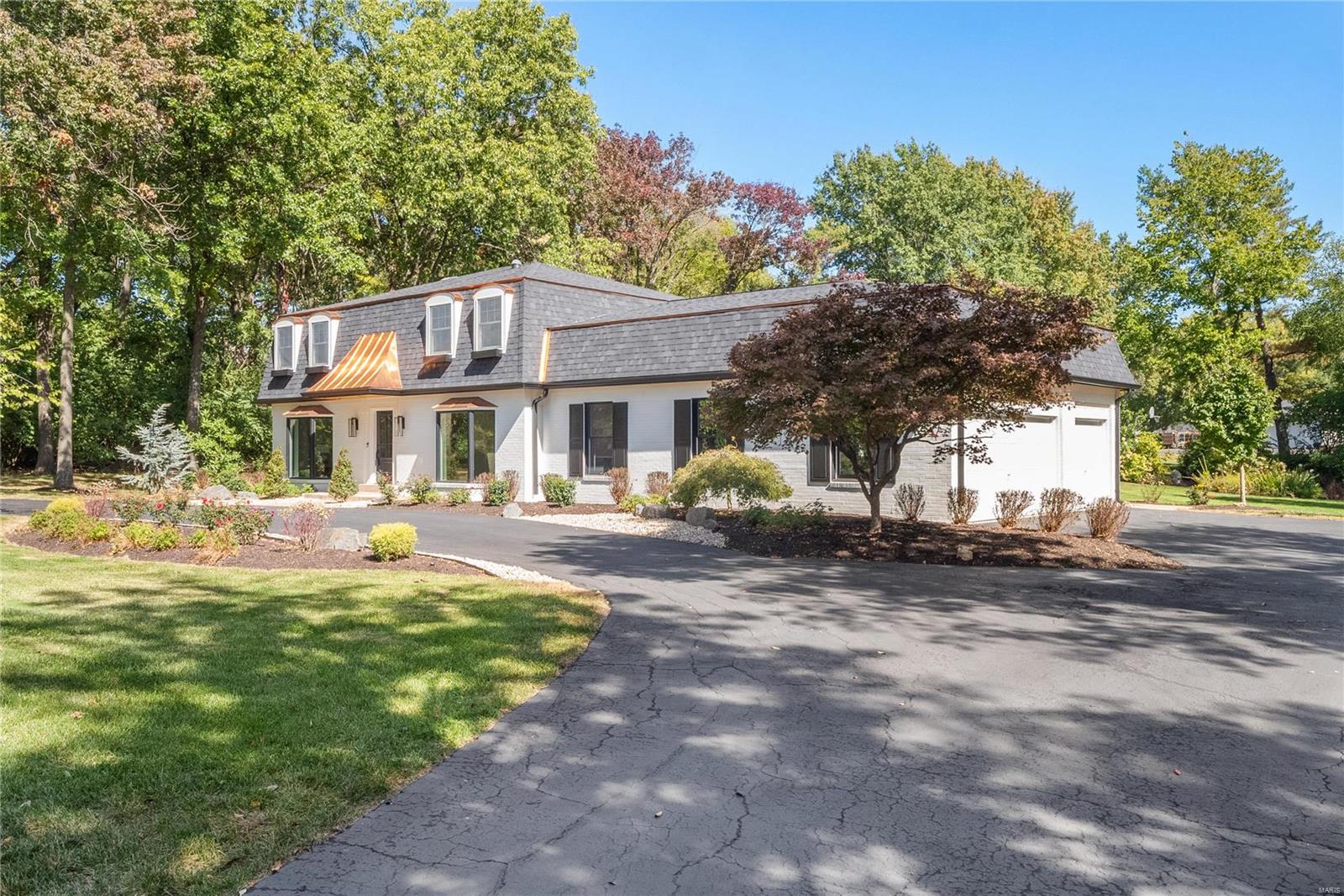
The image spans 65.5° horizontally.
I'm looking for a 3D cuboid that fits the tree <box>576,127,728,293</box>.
[{"bbox_3d":[-0.797,-6.084,44.000,7.200,14.962,7.200,0,0,0],"label":"tree"}]

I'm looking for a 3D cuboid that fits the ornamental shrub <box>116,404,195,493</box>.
[{"bbox_3d":[-15.460,0.024,31.271,2.286,2.685,2.286,0,0,0],"label":"ornamental shrub"}]

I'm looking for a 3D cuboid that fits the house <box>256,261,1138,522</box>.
[{"bbox_3d":[-1.092,-2.169,30.505,25.100,7.170,10.650,0,0,41],"label":"house"}]

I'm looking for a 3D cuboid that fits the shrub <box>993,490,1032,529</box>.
[{"bbox_3d":[5.851,1.046,17.956,0.665,0.649,0.665,0,0,0],"label":"shrub"}]

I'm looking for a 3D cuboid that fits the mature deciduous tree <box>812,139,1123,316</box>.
[{"bbox_3d":[12.270,-5.780,44.000,12.800,14.350,11.500,0,0,0],"label":"mature deciduous tree"}]

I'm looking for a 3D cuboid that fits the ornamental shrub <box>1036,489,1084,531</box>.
[{"bbox_3d":[6.384,1.019,17.200,0.780,0.730,0.750,0,0,0],"label":"ornamental shrub"}]

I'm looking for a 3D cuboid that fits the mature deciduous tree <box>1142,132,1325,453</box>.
[{"bbox_3d":[21.870,-5.360,41.000,7.400,13.330,7.200,0,0,0],"label":"mature deciduous tree"}]

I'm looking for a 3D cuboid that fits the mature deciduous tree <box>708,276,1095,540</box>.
[{"bbox_3d":[3.556,-0.627,16.200,6.000,3.900,5.600,0,0,0],"label":"mature deciduous tree"}]

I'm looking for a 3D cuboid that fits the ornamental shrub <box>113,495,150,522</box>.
[{"bbox_3d":[-9.834,1.107,19.014,0.667,0.496,0.667,0,0,0],"label":"ornamental shrub"}]

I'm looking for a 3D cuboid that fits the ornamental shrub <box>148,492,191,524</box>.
[{"bbox_3d":[-8.935,1.070,18.536,0.723,0.577,0.723,0,0,0],"label":"ornamental shrub"}]

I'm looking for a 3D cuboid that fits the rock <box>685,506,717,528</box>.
[{"bbox_3d":[0.508,1.211,18.400,0.540,0.380,0.450,0,0,0],"label":"rock"}]

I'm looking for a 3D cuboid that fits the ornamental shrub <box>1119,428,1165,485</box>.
[{"bbox_3d":[19.117,0.347,42.707,2.081,2.239,2.081,0,0,0],"label":"ornamental shrub"}]

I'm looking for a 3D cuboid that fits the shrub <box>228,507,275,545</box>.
[{"bbox_3d":[-5.914,1.088,14.685,0.630,0.524,0.630,0,0,0],"label":"shrub"}]

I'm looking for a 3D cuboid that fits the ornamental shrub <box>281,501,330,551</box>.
[{"bbox_3d":[-5.041,1.070,14.400,0.670,0.700,0.640,0,0,0],"label":"ornamental shrub"}]

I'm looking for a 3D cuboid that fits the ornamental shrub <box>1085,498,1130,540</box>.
[{"bbox_3d":[6.549,1.057,15.714,0.659,0.631,0.659,0,0,0],"label":"ornamental shrub"}]

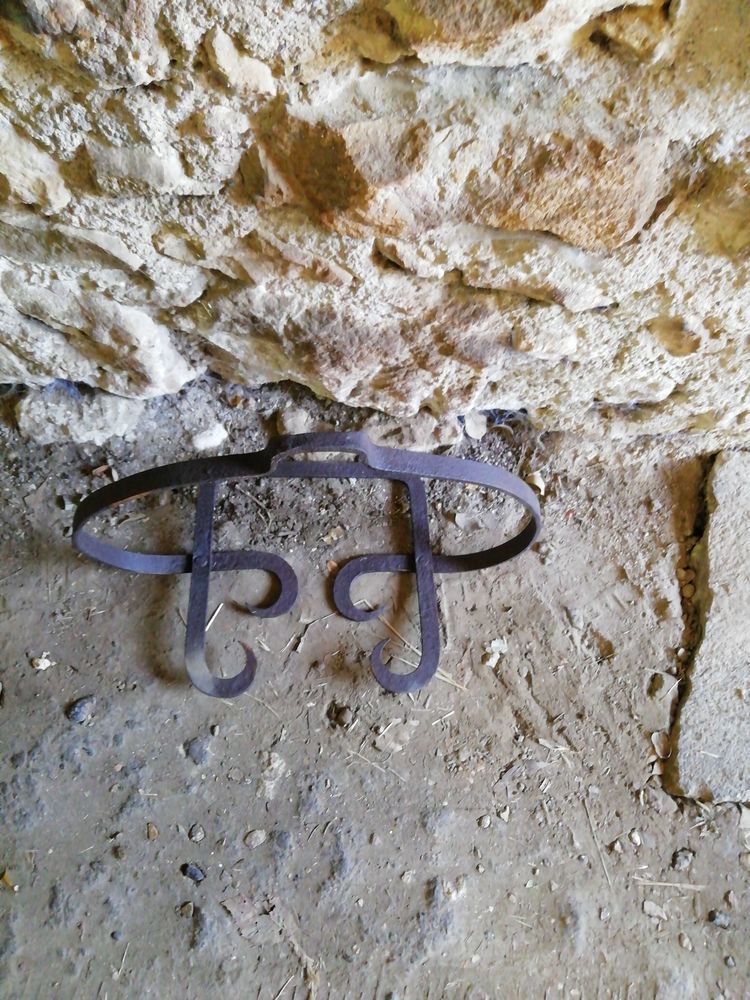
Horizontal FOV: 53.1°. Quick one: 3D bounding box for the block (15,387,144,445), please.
[{"bbox_3d":[-0.410,-0.136,1.043,0.180,0.090,0.100,0,58,0],"label":"block"}]

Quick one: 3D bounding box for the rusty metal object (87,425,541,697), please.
[{"bbox_3d":[-0.079,0.014,0.833,0.530,0.265,0.325,-2,58,-1],"label":"rusty metal object"}]

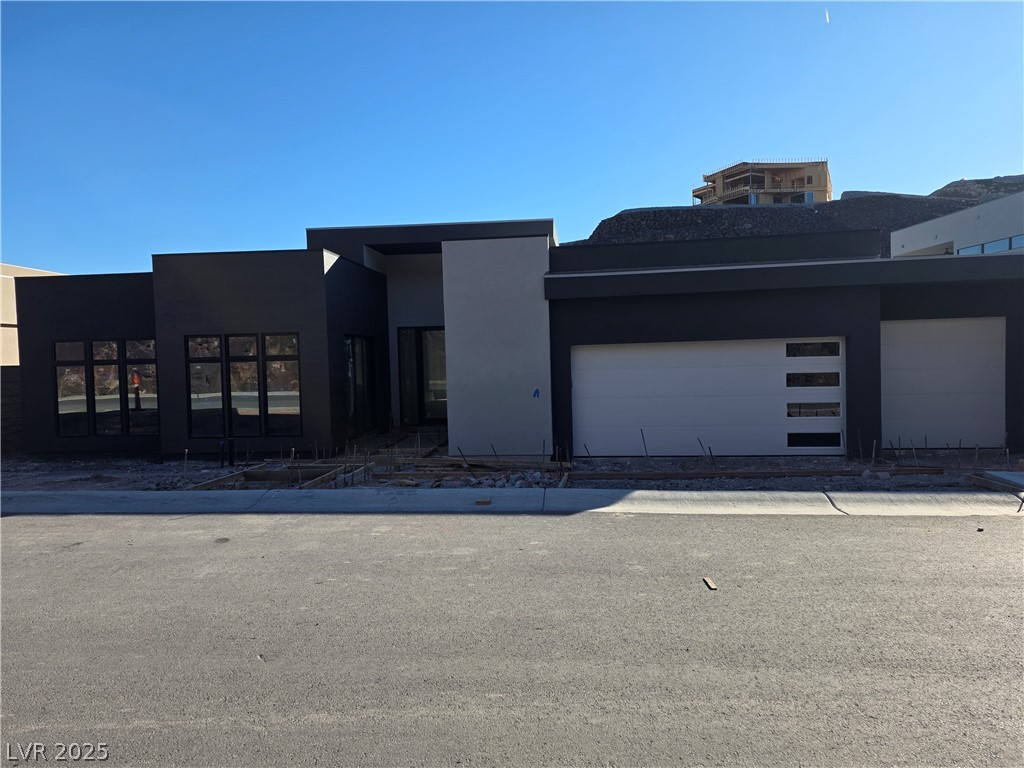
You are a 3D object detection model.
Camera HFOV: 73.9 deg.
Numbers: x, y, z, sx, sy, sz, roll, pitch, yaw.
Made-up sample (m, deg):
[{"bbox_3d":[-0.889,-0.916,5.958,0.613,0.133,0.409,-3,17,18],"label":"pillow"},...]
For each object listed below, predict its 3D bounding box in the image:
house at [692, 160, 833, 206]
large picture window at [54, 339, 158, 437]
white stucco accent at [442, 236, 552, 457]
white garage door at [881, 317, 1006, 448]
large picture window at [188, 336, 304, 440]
[{"bbox_3d":[45.380,-35.810,124.000,21.500,8.000,13.000,-1,2,12],"label":"house"},{"bbox_3d":[-8.405,0.100,14.143,2.330,2.000,0.120,-1,2,8],"label":"large picture window"},{"bbox_3d":[-0.265,-0.761,14.597,2.240,4.560,0.600,-1,2,8],"label":"white stucco accent"},{"bbox_3d":[9.050,0.004,14.413,2.600,2.740,0.120,-1,2,8],"label":"white garage door"},{"bbox_3d":[-5.160,0.034,13.097,2.330,2.000,0.120,-1,2,8],"label":"large picture window"}]

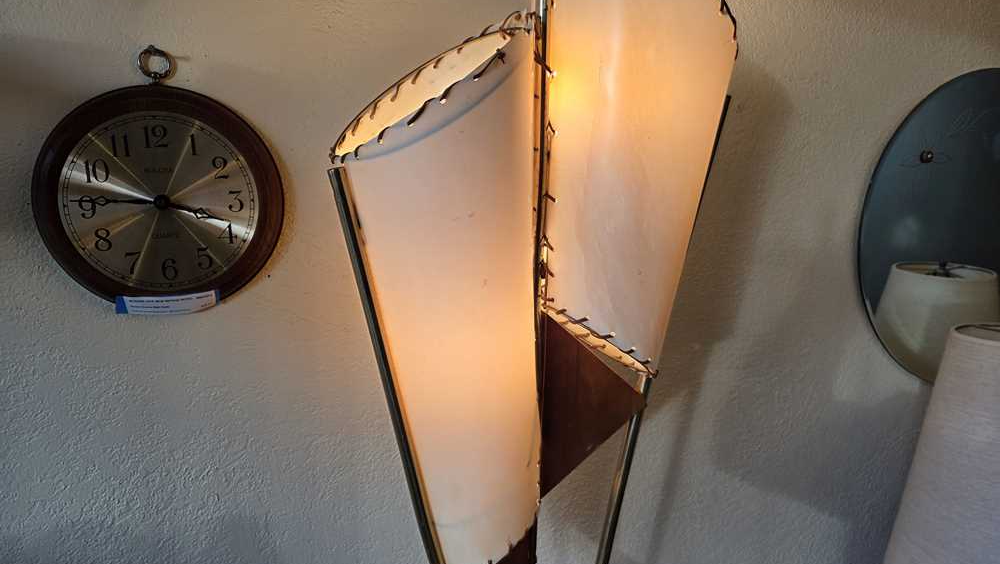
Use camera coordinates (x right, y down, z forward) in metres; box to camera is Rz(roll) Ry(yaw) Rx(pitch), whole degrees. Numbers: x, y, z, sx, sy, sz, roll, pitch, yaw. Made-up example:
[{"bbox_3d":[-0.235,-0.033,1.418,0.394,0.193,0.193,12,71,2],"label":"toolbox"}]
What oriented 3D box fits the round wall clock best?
[{"bbox_3d":[-0.376,-0.109,0.737,0.258,0.299,0.043,-4,10,-20],"label":"round wall clock"}]

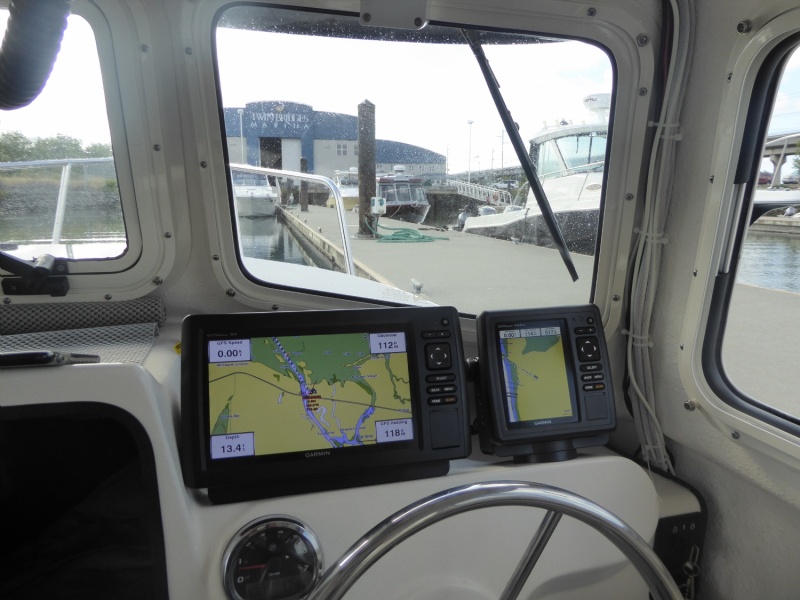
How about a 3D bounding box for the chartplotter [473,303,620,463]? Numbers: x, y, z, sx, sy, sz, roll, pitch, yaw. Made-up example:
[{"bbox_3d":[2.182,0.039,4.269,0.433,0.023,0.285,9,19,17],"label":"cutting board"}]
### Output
[{"bbox_3d":[0.165,0.101,0.692,0.150,0.174,0.074,-3,-10,-14],"label":"chartplotter"}]

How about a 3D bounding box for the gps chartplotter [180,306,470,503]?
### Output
[{"bbox_3d":[-0.076,0.105,0.612,0.284,0.179,0.074,-2,-11,-16],"label":"gps chartplotter"}]

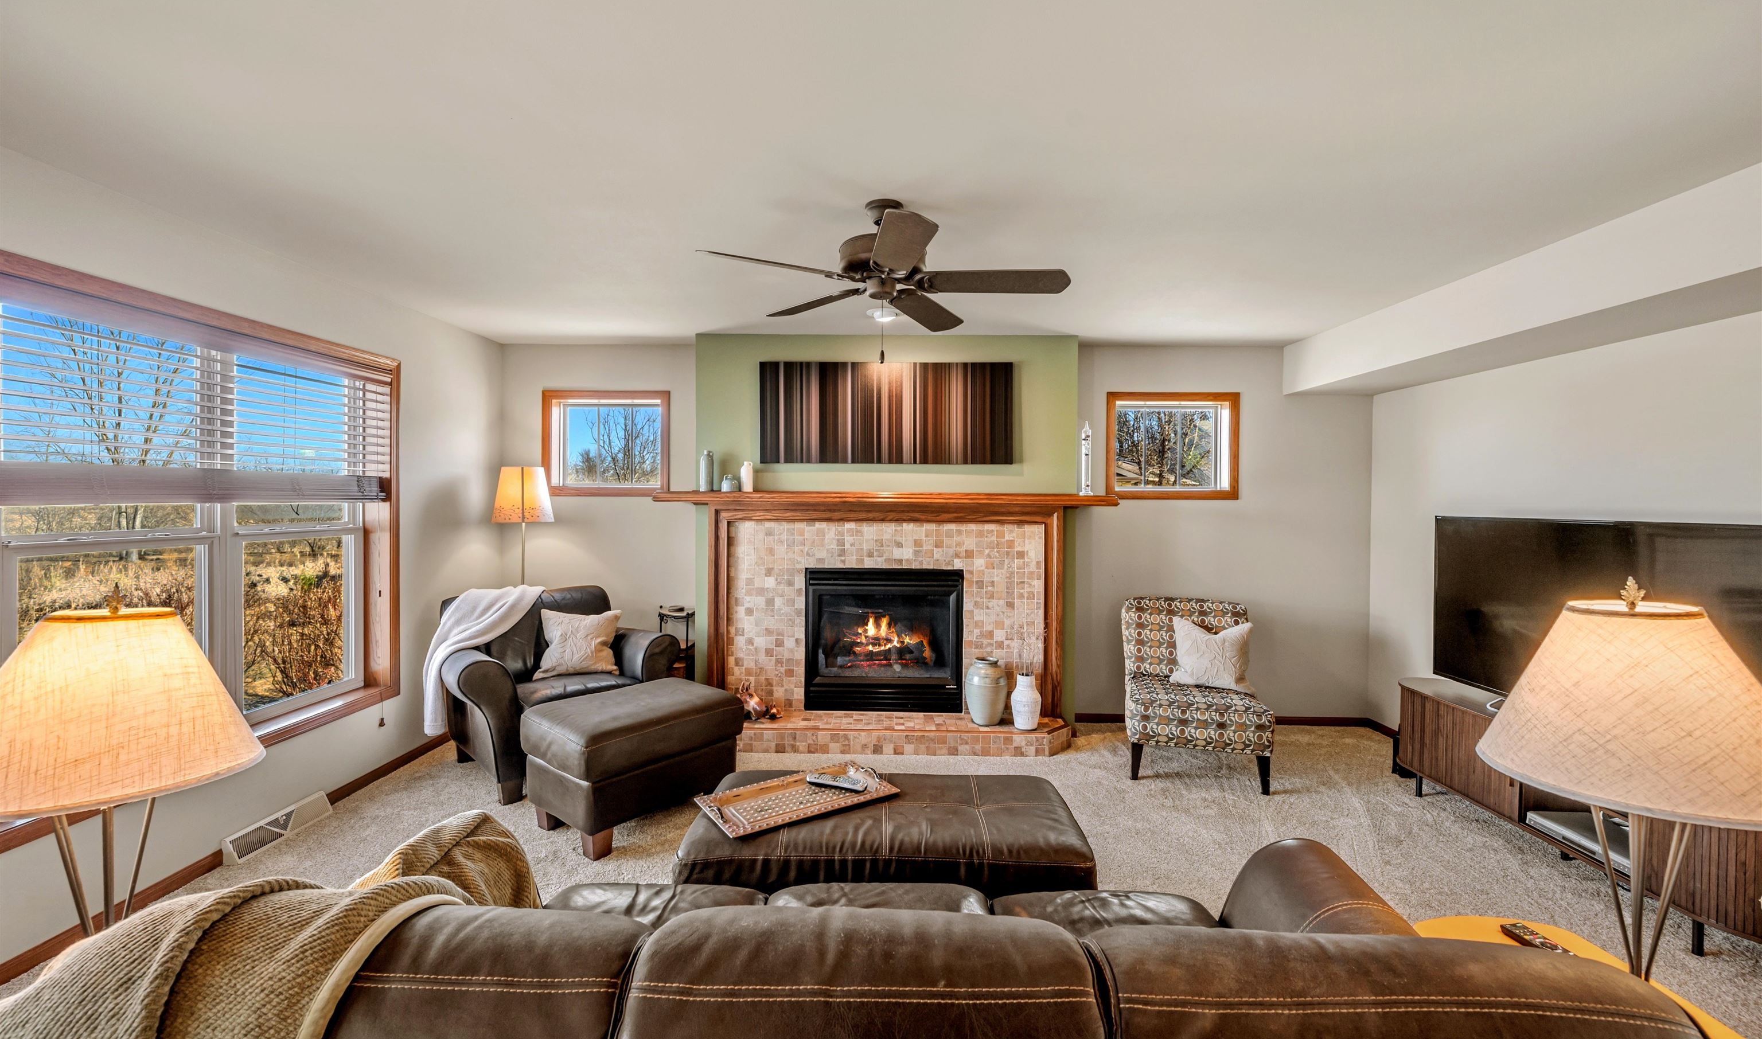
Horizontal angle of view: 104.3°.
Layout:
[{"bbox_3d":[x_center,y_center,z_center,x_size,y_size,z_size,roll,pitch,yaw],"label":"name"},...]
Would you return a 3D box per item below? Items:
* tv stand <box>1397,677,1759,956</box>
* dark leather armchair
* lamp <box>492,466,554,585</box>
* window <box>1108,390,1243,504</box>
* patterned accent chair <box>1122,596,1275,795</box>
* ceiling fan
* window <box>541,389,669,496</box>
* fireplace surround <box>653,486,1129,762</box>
[{"bbox_3d":[2.817,1.120,2.776,0.410,0.520,1.680,0,2,1],"label":"tv stand"},{"bbox_3d":[-1.769,0.877,3.799,0.900,0.880,1.030,2,2,43],"label":"dark leather armchair"},{"bbox_3d":[-2.190,0.485,4.268,0.340,1.630,0.340,0,2,1],"label":"lamp"},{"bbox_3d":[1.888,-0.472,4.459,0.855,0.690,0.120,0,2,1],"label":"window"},{"bbox_3d":[1.711,0.914,3.767,0.640,0.860,0.700,1,2,16],"label":"patterned accent chair"},{"bbox_3d":[0.007,-0.907,2.316,1.270,0.325,1.240,0,2,1],"label":"ceiling fan"},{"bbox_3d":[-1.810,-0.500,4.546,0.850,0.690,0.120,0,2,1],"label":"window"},{"bbox_3d":[0.025,0.582,4.028,2.700,1.485,0.390,0,2,1],"label":"fireplace surround"}]

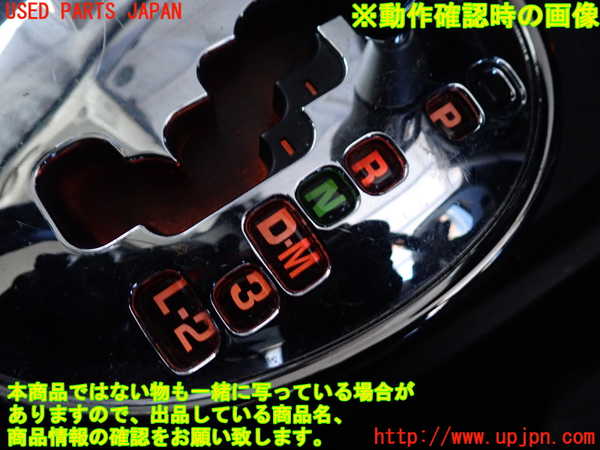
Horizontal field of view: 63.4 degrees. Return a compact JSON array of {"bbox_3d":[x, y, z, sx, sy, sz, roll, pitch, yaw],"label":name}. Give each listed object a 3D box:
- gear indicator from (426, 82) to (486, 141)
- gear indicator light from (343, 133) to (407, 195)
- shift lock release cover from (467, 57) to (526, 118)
[{"bbox_3d":[0.044,-0.033,0.141,0.015,0.004,0.016,-34,90,-10],"label":"gear indicator"},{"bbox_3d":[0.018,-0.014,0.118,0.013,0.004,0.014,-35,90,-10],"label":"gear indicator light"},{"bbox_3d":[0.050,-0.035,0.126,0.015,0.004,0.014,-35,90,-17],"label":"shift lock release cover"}]

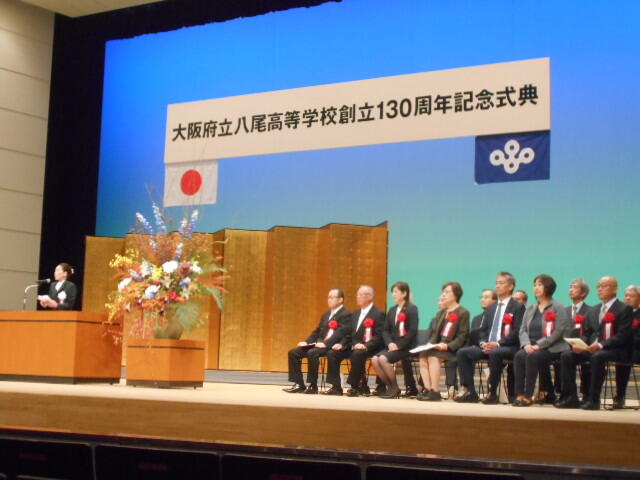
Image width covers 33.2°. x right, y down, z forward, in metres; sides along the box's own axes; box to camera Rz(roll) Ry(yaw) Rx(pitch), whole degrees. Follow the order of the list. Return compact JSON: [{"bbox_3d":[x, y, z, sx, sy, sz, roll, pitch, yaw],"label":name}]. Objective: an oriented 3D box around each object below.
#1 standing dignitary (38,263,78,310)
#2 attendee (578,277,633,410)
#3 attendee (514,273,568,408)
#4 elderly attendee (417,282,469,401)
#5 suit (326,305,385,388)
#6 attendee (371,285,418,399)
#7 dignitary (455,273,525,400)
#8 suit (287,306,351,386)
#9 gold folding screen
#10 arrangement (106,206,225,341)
[{"bbox_3d":[-3.782,1.169,15.654,0.500,1.640,0.420,-3,-8,33],"label":"standing dignitary"},{"bbox_3d":[2.792,1.039,10.865,0.800,1.285,0.560,7,-8,-38],"label":"attendee"},{"bbox_3d":[2.137,0.983,10.532,0.510,1.270,0.740,-4,-8,42],"label":"attendee"},{"bbox_3d":[1.288,1.061,11.287,0.510,1.240,0.740,-4,-8,42],"label":"elderly attendee"},{"bbox_3d":[0.432,1.189,12.096,0.560,0.940,0.700,-4,-8,42],"label":"suit"},{"bbox_3d":[0.822,1.090,11.703,0.490,1.250,0.720,-4,-8,42],"label":"attendee"},{"bbox_3d":[1.752,0.980,10.865,0.570,1.330,0.800,-4,-8,42],"label":"dignitary"},{"bbox_3d":[0.055,1.227,12.430,0.560,0.940,0.700,-4,-8,42],"label":"suit"},{"bbox_3d":[-1.528,0.996,17.952,6.200,2.330,0.500,-2,-8,30],"label":"gold folding screen"},{"bbox_3d":[-1.952,0.398,13.550,1.400,1.720,1.150,-2,-7,30],"label":"arrangement"}]

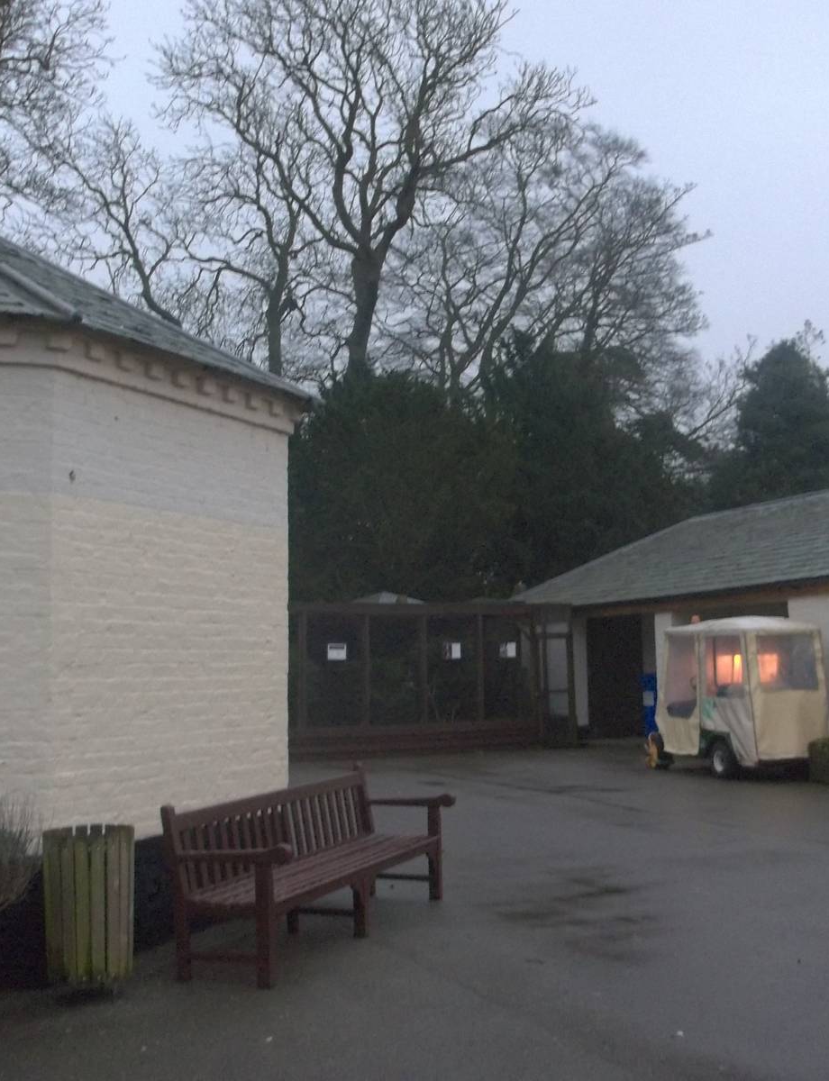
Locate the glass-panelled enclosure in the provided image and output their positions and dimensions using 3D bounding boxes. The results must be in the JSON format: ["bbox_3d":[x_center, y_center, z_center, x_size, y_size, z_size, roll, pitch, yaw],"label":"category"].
[{"bbox_3d":[-0.559,2.393,23.755,5.102,2.438,2.400,2,-6,-23],"label":"glass-panelled enclosure"}]

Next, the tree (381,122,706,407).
[{"bbox_3d":[4.020,-3.816,41.565,9.947,17.945,9.947,-1,-5,0],"label":"tree"}]

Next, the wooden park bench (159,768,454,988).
[{"bbox_3d":[-0.504,1.793,7.757,0.640,0.850,2.500,-2,-6,19],"label":"wooden park bench"}]

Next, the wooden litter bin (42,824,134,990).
[{"bbox_3d":[-1.562,1.750,6.608,0.430,0.750,0.430,1,-6,-13],"label":"wooden litter bin"}]

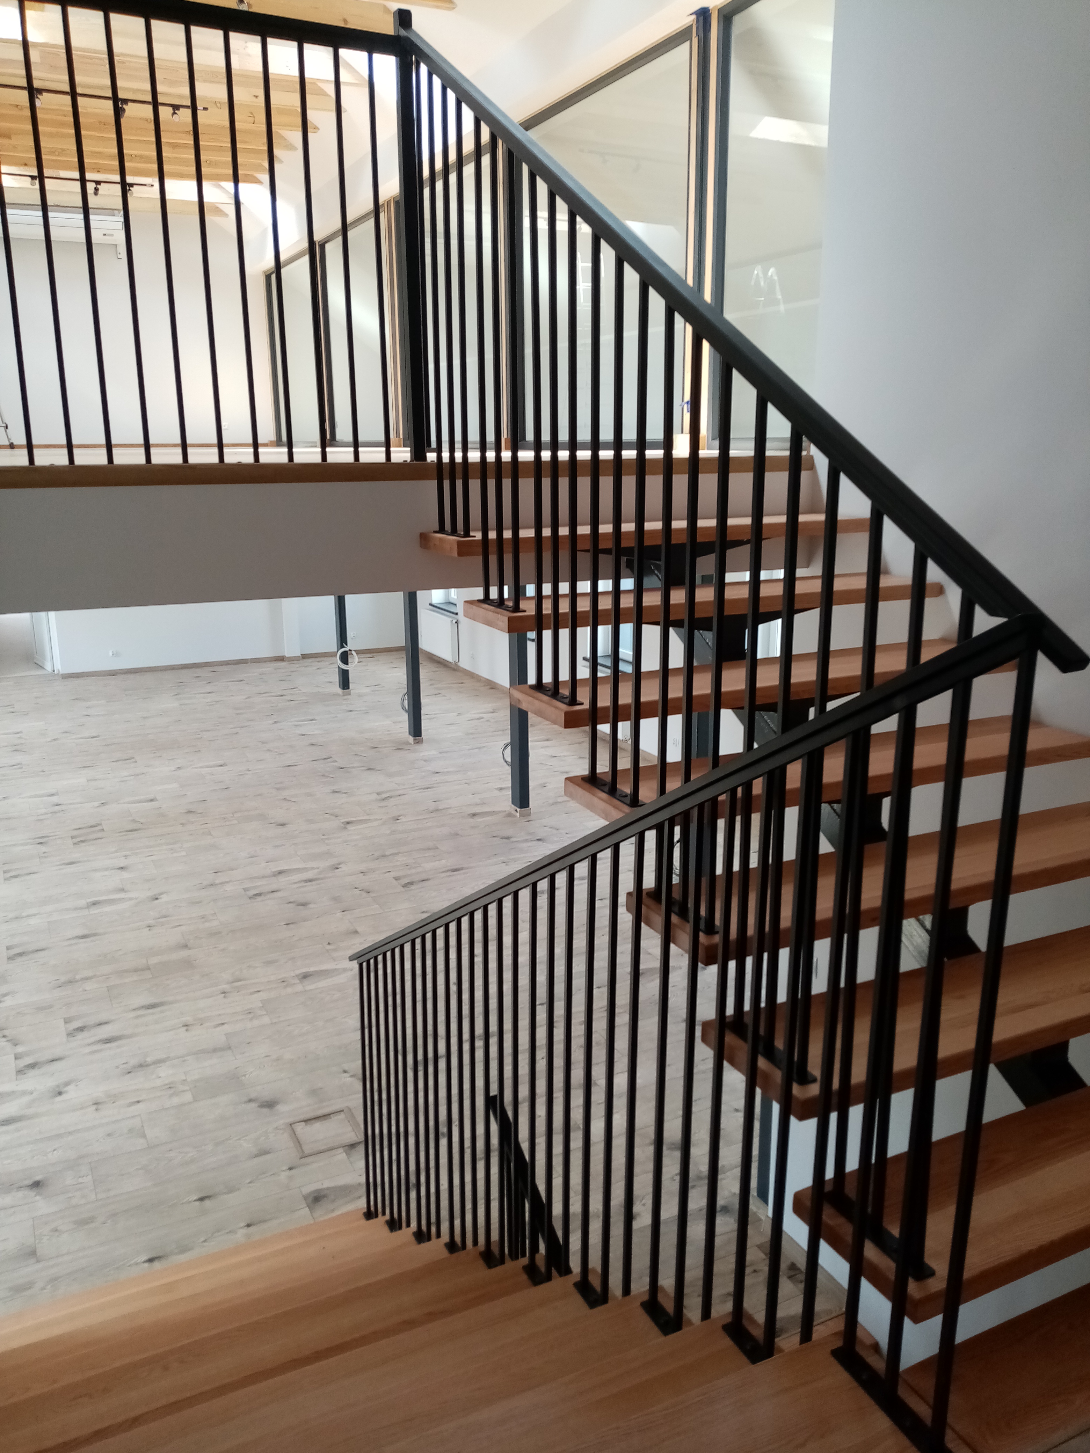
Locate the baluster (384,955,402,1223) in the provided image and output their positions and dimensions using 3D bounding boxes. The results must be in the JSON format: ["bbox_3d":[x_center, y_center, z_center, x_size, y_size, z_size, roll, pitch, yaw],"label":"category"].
[{"bbox_3d":[-0.569,1.328,3.971,0.013,1.094,0.013,-8,16,-27],"label":"baluster"}]

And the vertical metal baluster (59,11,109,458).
[{"bbox_3d":[-1.123,-1.183,2.685,0.013,1.040,0.013,-8,16,-27],"label":"vertical metal baluster"}]

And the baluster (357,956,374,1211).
[{"bbox_3d":[-0.703,1.425,4.258,0.013,1.080,0.013,-8,16,-27],"label":"baluster"}]

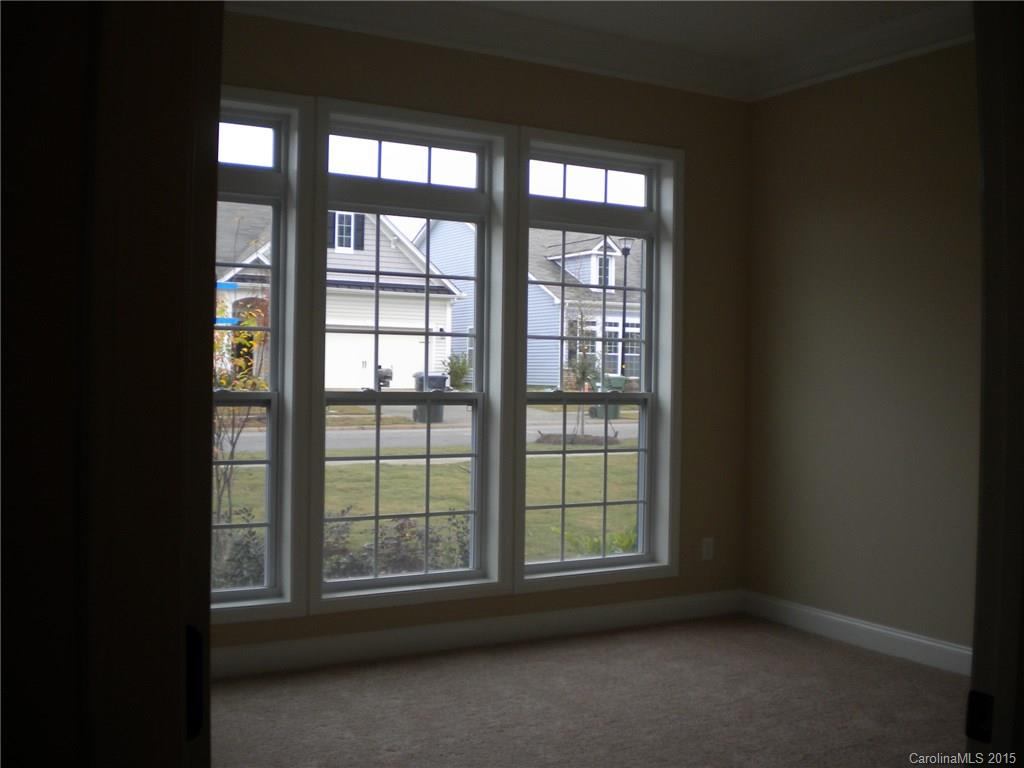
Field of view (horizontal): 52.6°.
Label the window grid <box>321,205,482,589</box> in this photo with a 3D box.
[{"bbox_3d":[-0.458,0.059,4.455,0.740,1.580,0.060,1,1,-30],"label":"window grid"}]

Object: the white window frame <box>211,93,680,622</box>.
[{"bbox_3d":[-0.355,-0.108,4.458,2.650,2.070,0.130,1,1,-30],"label":"white window frame"}]

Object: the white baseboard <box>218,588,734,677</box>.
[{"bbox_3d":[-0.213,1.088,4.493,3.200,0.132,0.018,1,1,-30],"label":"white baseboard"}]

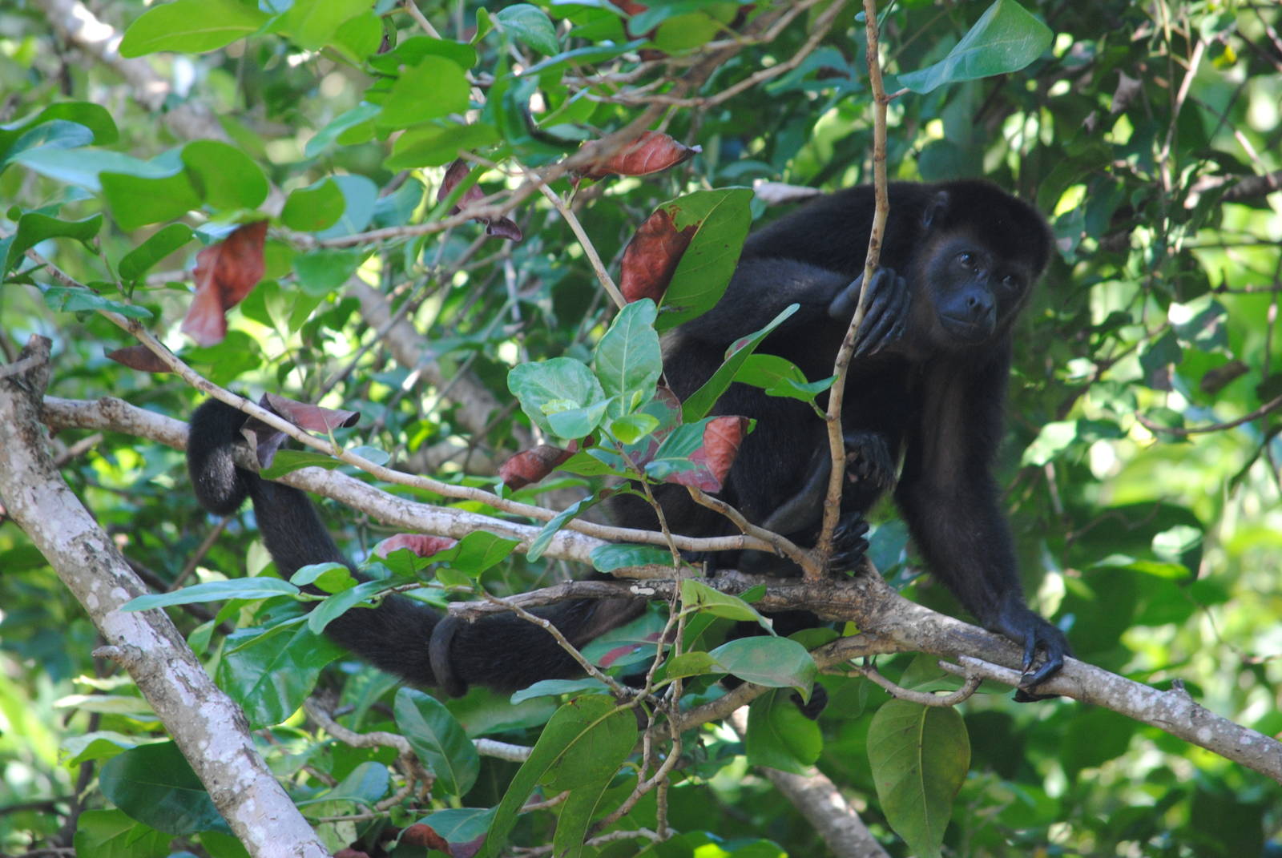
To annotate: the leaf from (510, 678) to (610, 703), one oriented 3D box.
[{"bbox_3d":[-0.062,0.200,9.800,0.080,0.012,0.042,-6,16,-14],"label":"leaf"}]

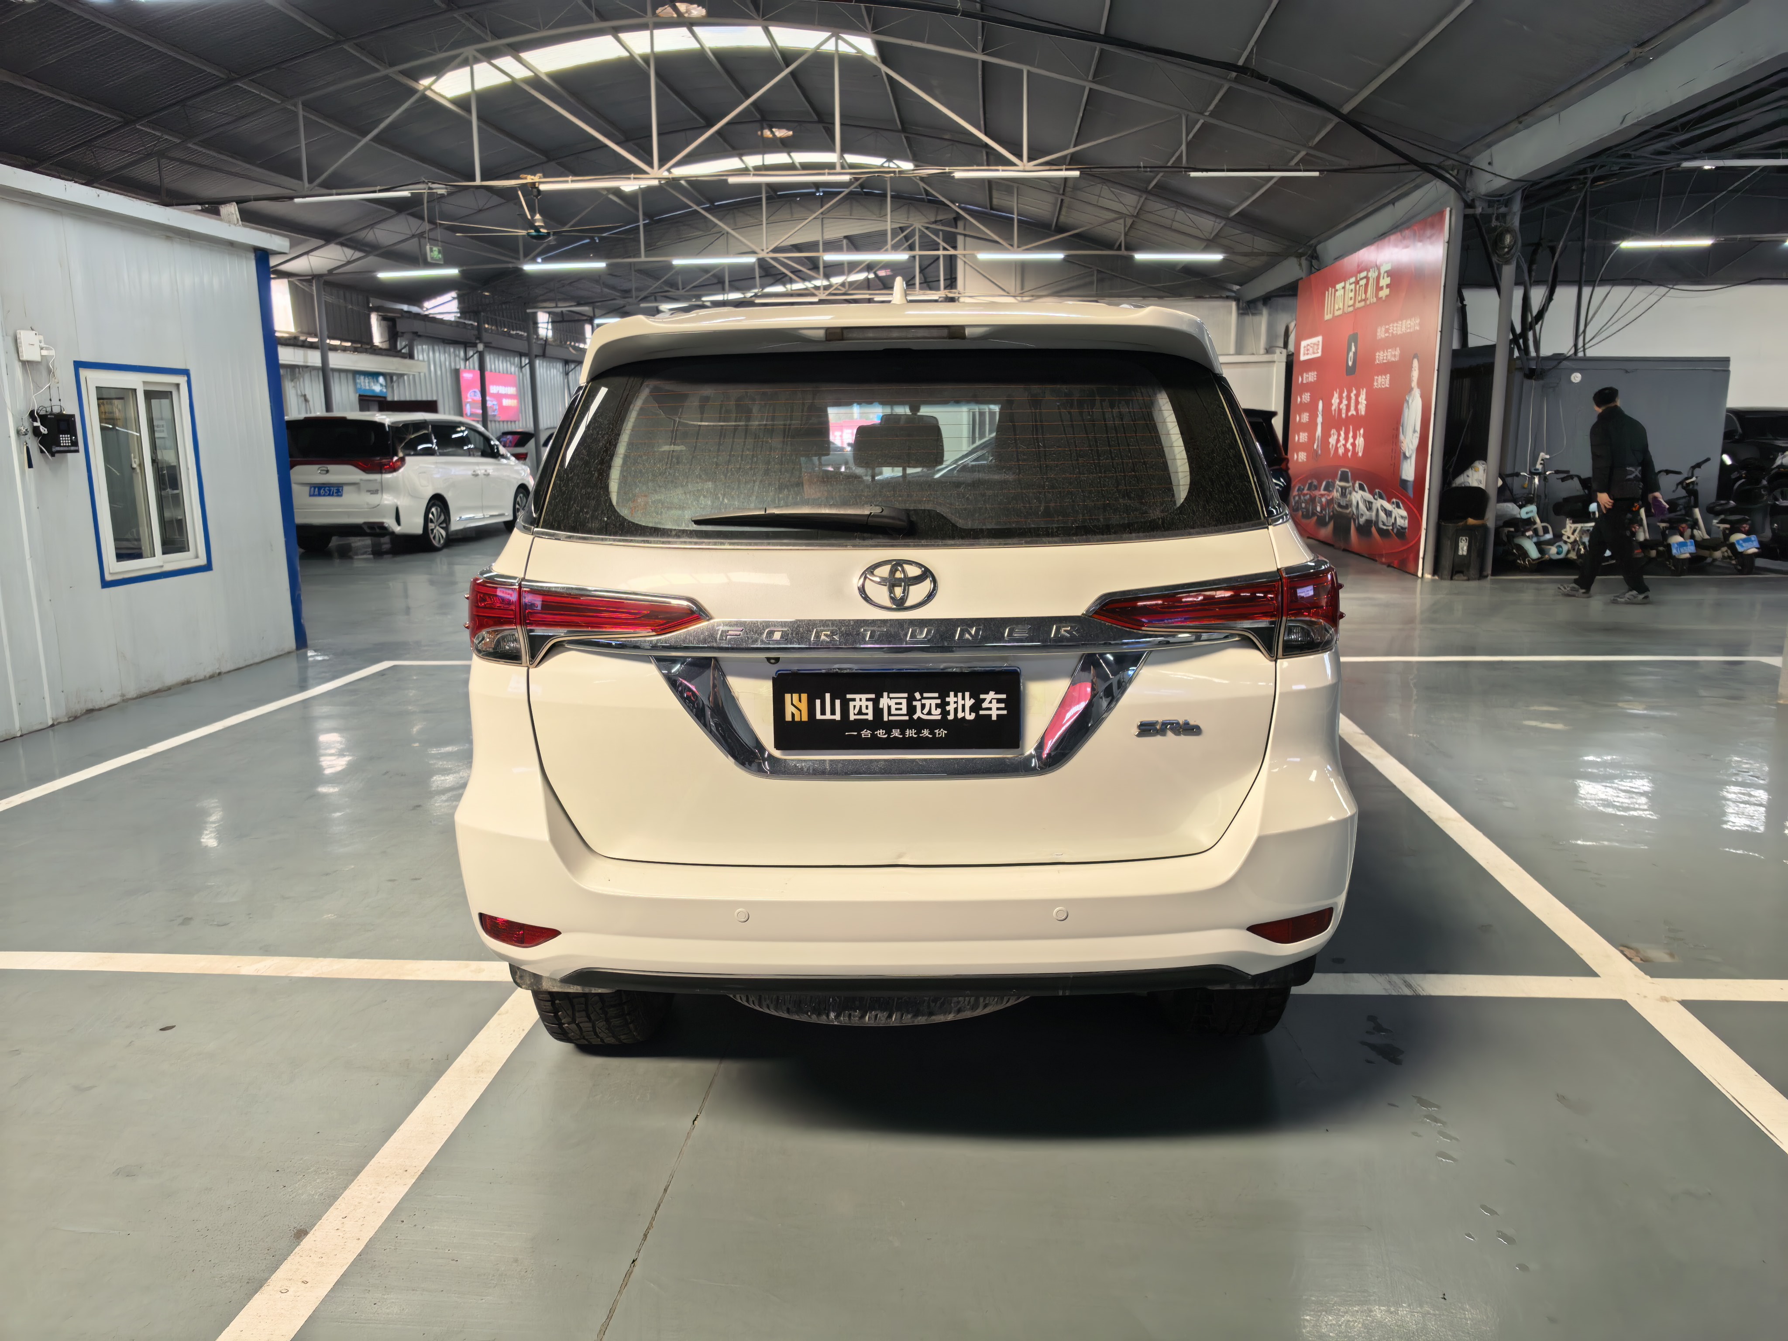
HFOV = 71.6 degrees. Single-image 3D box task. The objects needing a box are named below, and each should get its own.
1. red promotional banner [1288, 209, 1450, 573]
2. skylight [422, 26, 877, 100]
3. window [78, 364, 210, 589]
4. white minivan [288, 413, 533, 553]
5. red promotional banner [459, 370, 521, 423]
[{"bbox_3d":[5.541,-3.237,15.064,0.080,3.523,6.089,0,11,5],"label":"red promotional banner"},{"bbox_3d":[-2.806,-7.083,14.245,5.300,0.550,0.900,0,11,5],"label":"skylight"},{"bbox_3d":[-4.594,-1.218,7.650,0.090,1.300,1.030,0,11,5],"label":"window"},{"bbox_3d":[-6.969,-2.818,18.314,1.880,1.820,5.100,0,11,6],"label":"white minivan"},{"bbox_3d":[-8.440,-5.757,26.118,0.060,1.000,2.950,0,11,5],"label":"red promotional banner"}]

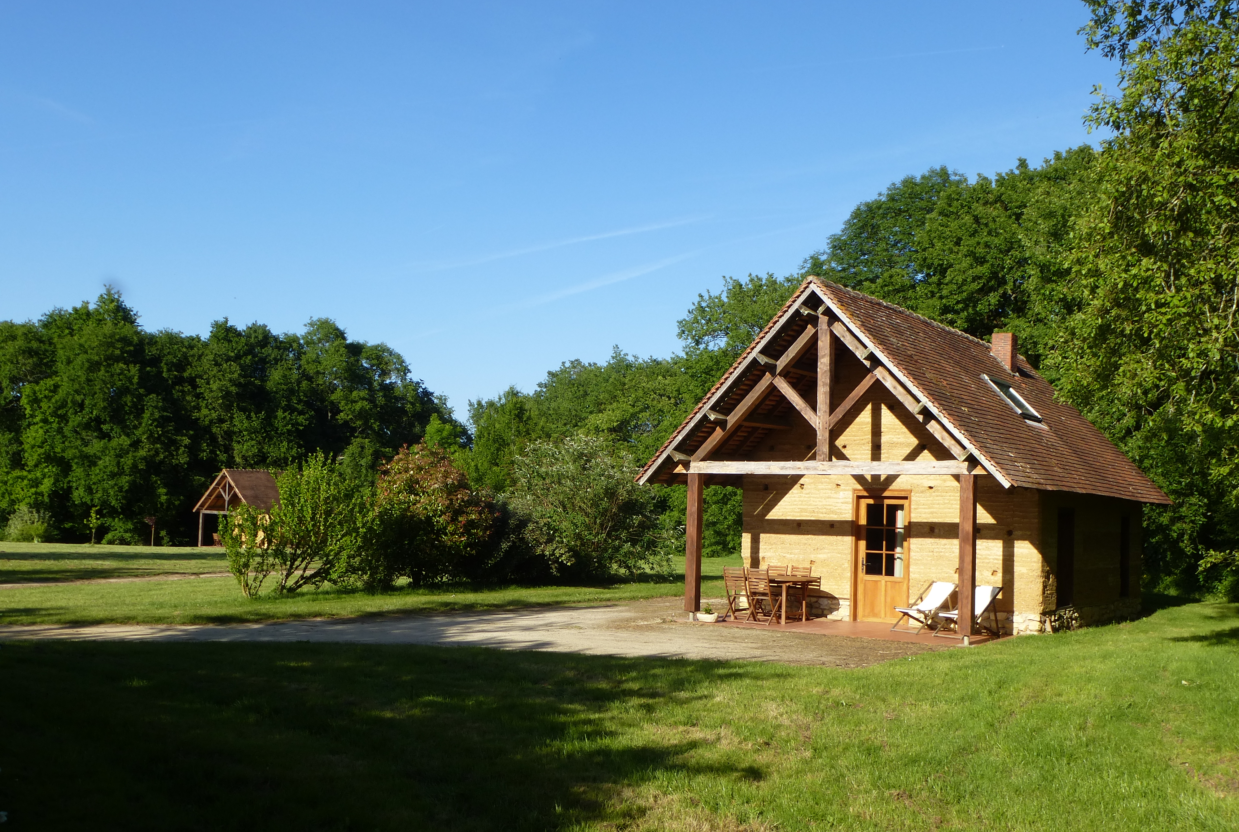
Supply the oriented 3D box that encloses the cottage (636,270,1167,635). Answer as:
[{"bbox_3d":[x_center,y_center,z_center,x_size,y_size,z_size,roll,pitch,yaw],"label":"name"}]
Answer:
[{"bbox_3d":[5.745,0.968,22.033,6.020,5.220,10.510,-1,-5,35],"label":"cottage"}]

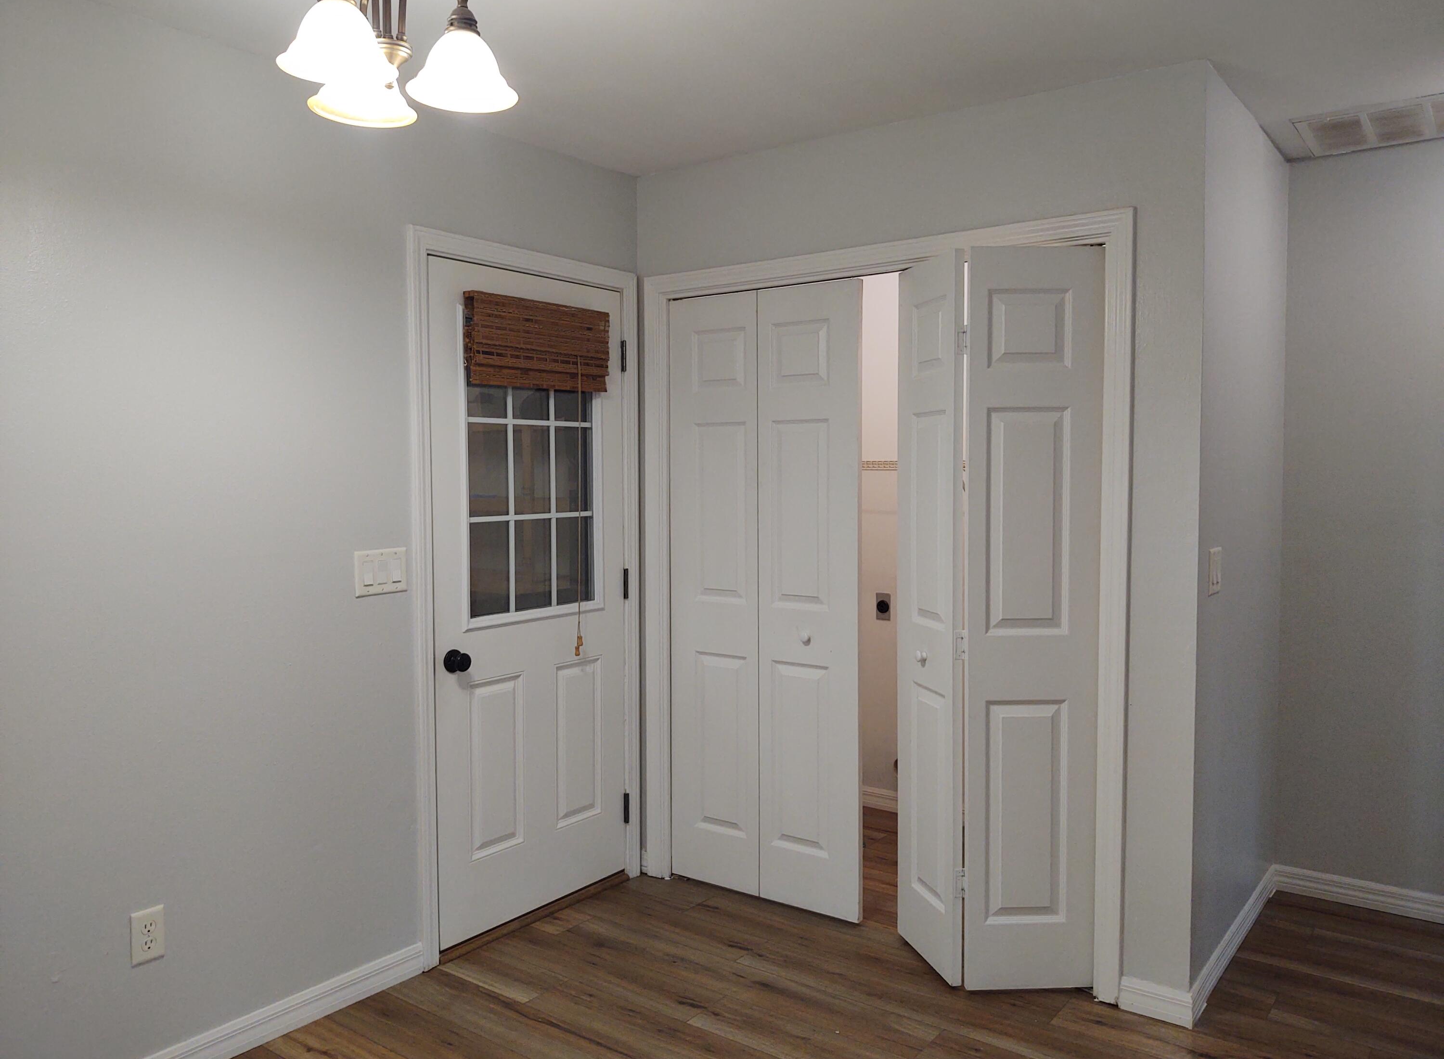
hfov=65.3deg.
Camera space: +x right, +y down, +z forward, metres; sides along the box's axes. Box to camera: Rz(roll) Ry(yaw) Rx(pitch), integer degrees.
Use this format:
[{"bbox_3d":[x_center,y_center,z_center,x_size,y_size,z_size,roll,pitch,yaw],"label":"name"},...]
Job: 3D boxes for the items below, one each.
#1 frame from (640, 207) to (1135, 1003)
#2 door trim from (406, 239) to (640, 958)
[{"bbox_3d":[0.433,0.195,3.483,1.643,2.101,0.122,2,4,36],"label":"frame"},{"bbox_3d":[-0.615,0.192,3.576,0.122,2.104,0.950,2,4,36],"label":"door trim"}]

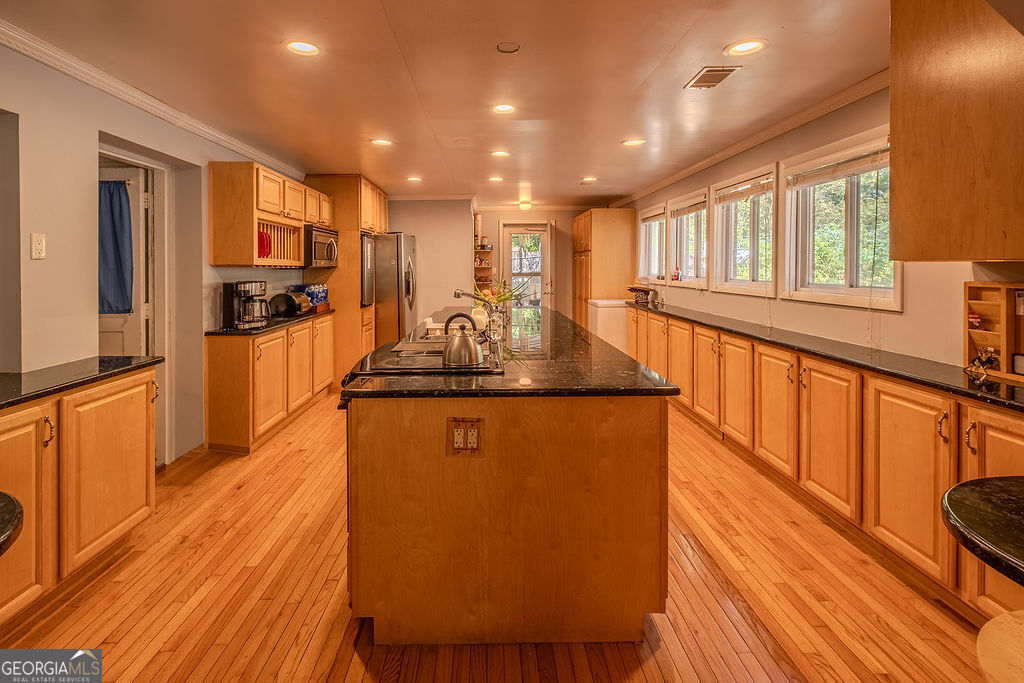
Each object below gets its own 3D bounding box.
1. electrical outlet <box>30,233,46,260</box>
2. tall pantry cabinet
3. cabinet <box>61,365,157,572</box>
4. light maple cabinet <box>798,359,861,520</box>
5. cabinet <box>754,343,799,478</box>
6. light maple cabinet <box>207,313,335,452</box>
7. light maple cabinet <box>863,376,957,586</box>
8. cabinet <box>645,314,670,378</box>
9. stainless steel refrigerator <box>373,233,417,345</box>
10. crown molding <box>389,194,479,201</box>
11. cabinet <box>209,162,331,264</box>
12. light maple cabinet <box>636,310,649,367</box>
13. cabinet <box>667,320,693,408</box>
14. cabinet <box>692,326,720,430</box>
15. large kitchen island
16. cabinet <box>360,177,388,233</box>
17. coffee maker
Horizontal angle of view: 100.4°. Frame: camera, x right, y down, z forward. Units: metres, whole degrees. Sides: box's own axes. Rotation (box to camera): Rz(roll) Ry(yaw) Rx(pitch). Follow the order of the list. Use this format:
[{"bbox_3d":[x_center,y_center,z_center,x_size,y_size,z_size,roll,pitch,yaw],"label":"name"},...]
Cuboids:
[{"bbox_3d":[-2.096,-0.420,1.889,0.012,0.116,0.072,0,5,-3],"label":"electrical outlet"},{"bbox_3d":[1.356,-0.850,6.464,0.610,2.140,1.270,0,5,-3],"label":"tall pantry cabinet"},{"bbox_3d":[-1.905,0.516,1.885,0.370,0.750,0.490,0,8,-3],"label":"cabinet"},{"bbox_3d":[1.788,0.473,2.175,0.360,0.765,0.400,0,8,-3],"label":"light maple cabinet"},{"bbox_3d":[1.739,0.391,2.550,0.360,0.690,0.402,0,5,-3],"label":"cabinet"},{"bbox_3d":[-2.101,0.235,3.940,0.340,0.885,1.680,0,8,-3],"label":"light maple cabinet"},{"bbox_3d":[1.788,0.530,1.759,0.360,0.690,0.393,0,5,-3],"label":"light maple cabinet"},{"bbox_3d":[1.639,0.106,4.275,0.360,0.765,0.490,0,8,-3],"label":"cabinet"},{"bbox_3d":[-1.866,-0.564,5.905,0.860,1.795,0.910,0,8,-3],"label":"stainless steel refrigerator"},{"bbox_3d":[-1.114,-2.015,5.979,1.262,0.085,0.075,0,5,-2],"label":"crown molding"},{"bbox_3d":[-2.086,-1.069,3.895,0.325,0.753,1.570,0,8,-3],"label":"cabinet"},{"bbox_3d":[1.607,0.016,4.684,0.360,0.690,0.361,0,5,-3],"label":"light maple cabinet"},{"bbox_3d":[1.672,0.189,3.800,0.360,0.765,0.460,0,8,-3],"label":"cabinet"},{"bbox_3d":[1.690,0.253,3.338,0.360,0.690,0.411,0,5,-3],"label":"cabinet"},{"bbox_3d":[-0.094,0.382,2.975,1.180,0.928,2.950,0,8,-3],"label":"large kitchen island"},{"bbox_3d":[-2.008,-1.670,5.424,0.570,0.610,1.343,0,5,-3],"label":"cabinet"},{"bbox_3d":[-2.064,-0.280,3.323,0.280,0.365,0.200,0,5,5],"label":"coffee maker"}]

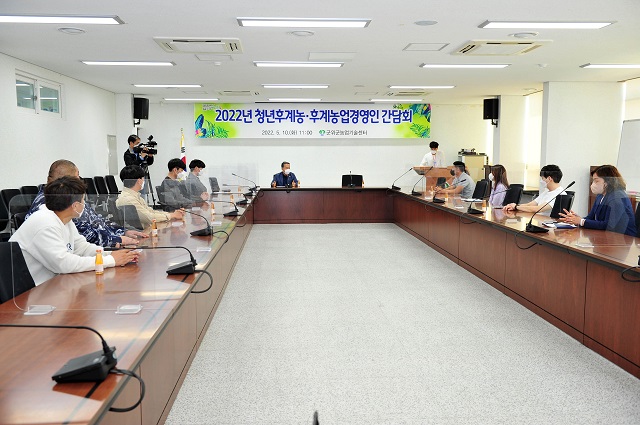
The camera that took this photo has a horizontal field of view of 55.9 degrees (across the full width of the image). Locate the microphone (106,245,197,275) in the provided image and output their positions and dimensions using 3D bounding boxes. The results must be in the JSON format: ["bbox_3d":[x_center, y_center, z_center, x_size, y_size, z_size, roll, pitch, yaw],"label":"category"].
[{"bbox_3d":[-1.042,0.278,3.700,0.570,0.190,0.130,0,6,-3],"label":"microphone"}]

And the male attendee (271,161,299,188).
[{"bbox_3d":[-0.772,-0.481,13.394,0.580,1.280,0.800,-1,6,-6],"label":"male attendee"}]

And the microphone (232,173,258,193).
[{"bbox_3d":[-1.414,-0.576,11.535,0.530,0.350,0.130,0,5,-3],"label":"microphone"}]

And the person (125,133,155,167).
[{"bbox_3d":[-3.152,-0.454,10.541,0.600,1.780,0.550,2,6,18],"label":"person"}]

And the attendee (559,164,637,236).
[{"bbox_3d":[2.705,0.195,5.959,0.720,1.300,0.500,-1,5,-6],"label":"attendee"}]

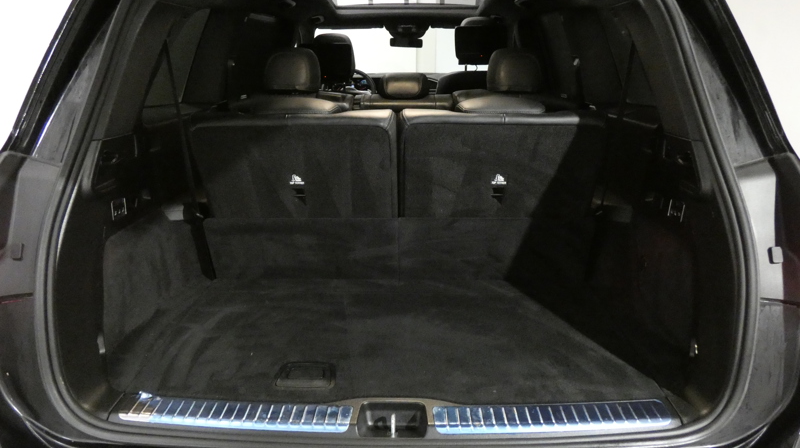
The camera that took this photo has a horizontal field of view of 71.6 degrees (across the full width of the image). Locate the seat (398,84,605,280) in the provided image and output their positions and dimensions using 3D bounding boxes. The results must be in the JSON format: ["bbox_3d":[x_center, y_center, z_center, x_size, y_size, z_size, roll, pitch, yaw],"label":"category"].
[{"bbox_3d":[0.250,-0.093,1.539,0.510,0.480,0.240,0,20,1],"label":"seat"}]

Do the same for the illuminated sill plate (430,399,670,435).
[{"bbox_3d":[0.283,0.357,1.025,0.440,0.020,0.068,-1,20,-2],"label":"illuminated sill plate"}]

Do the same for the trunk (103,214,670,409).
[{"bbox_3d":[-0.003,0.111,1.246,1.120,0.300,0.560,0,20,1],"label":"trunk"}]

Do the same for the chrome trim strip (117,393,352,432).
[{"bbox_3d":[-0.303,0.353,1.033,0.430,0.020,0.068,1,20,4],"label":"chrome trim strip"}]

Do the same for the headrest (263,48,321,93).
[{"bbox_3d":[-0.417,-0.595,2.150,0.215,0.175,0.110,0,20,1],"label":"headrest"}]

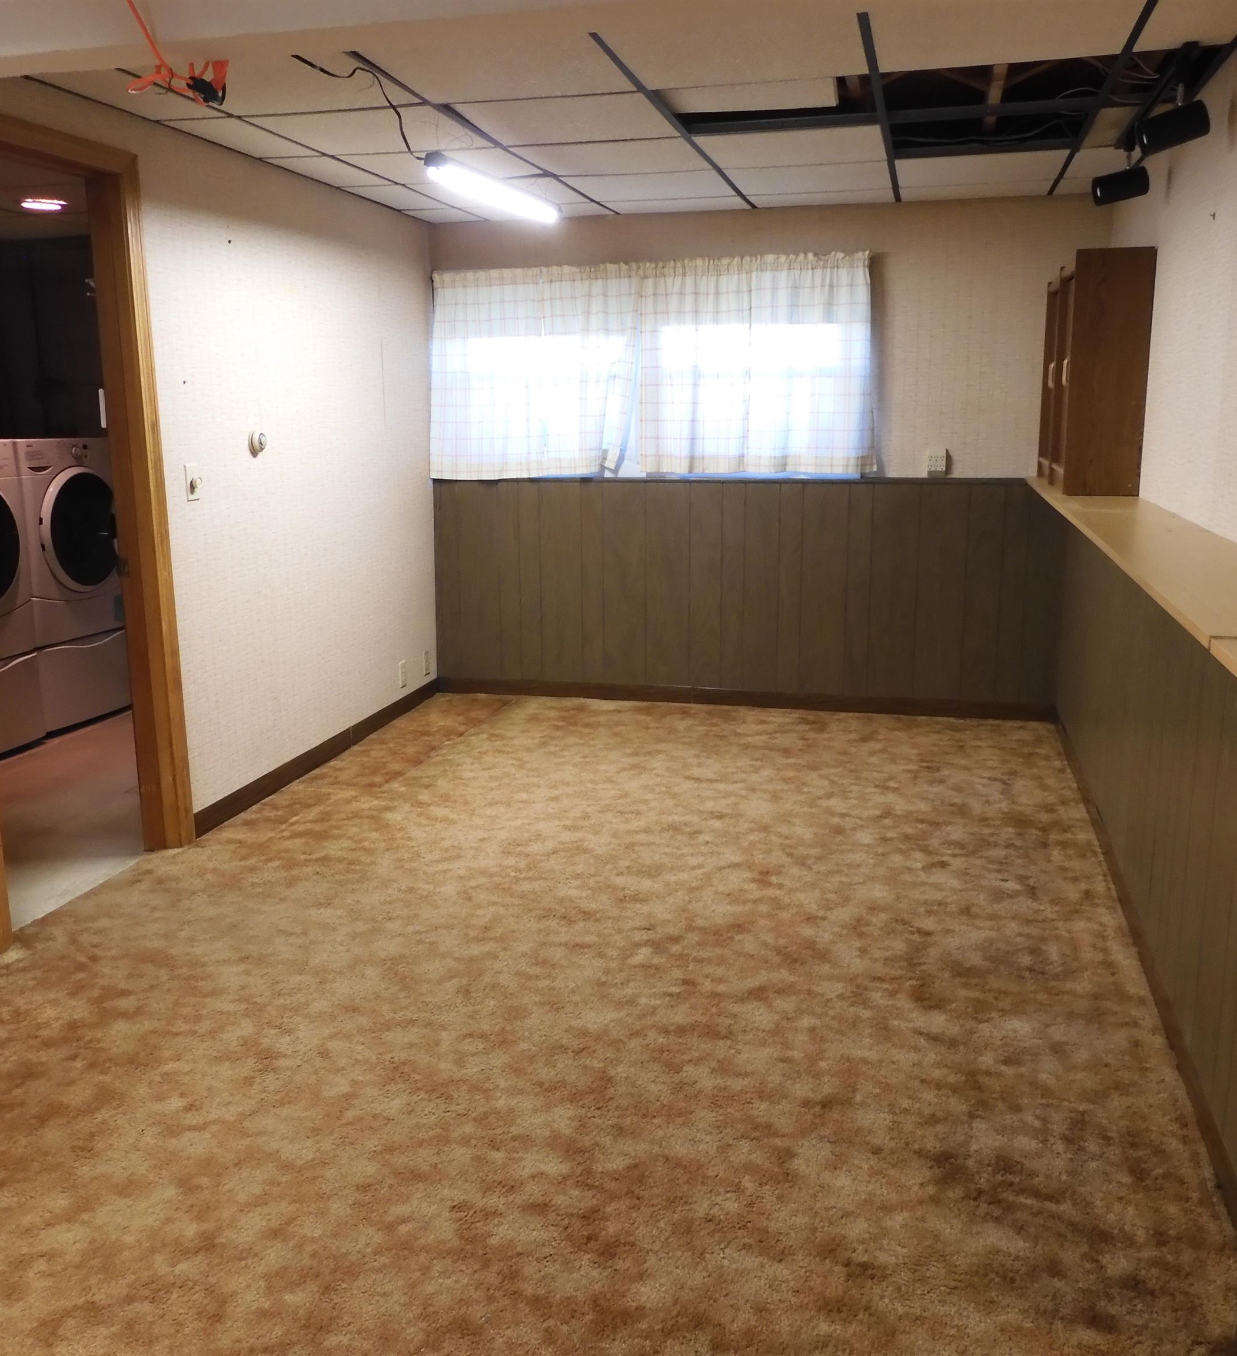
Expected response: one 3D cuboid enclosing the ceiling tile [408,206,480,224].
[{"bbox_3d":[-0.761,-2.066,5.583,0.270,0.020,0.343,3,13,14],"label":"ceiling tile"}]

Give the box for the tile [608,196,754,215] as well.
[{"bbox_3d":[0.256,-2.018,5.330,0.610,0.020,0.343,3,13,14],"label":"tile"}]

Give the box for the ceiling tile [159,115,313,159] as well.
[{"bbox_3d":[-1.172,-1.712,3.972,0.265,0.020,0.605,3,13,14],"label":"ceiling tile"}]

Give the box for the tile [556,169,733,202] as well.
[{"bbox_3d":[0.138,-1.921,4.882,0.605,0.020,0.605,3,13,14],"label":"tile"}]

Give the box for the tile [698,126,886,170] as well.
[{"bbox_3d":[0.584,-1.767,4.161,0.605,0.020,0.605,3,13,14],"label":"tile"}]

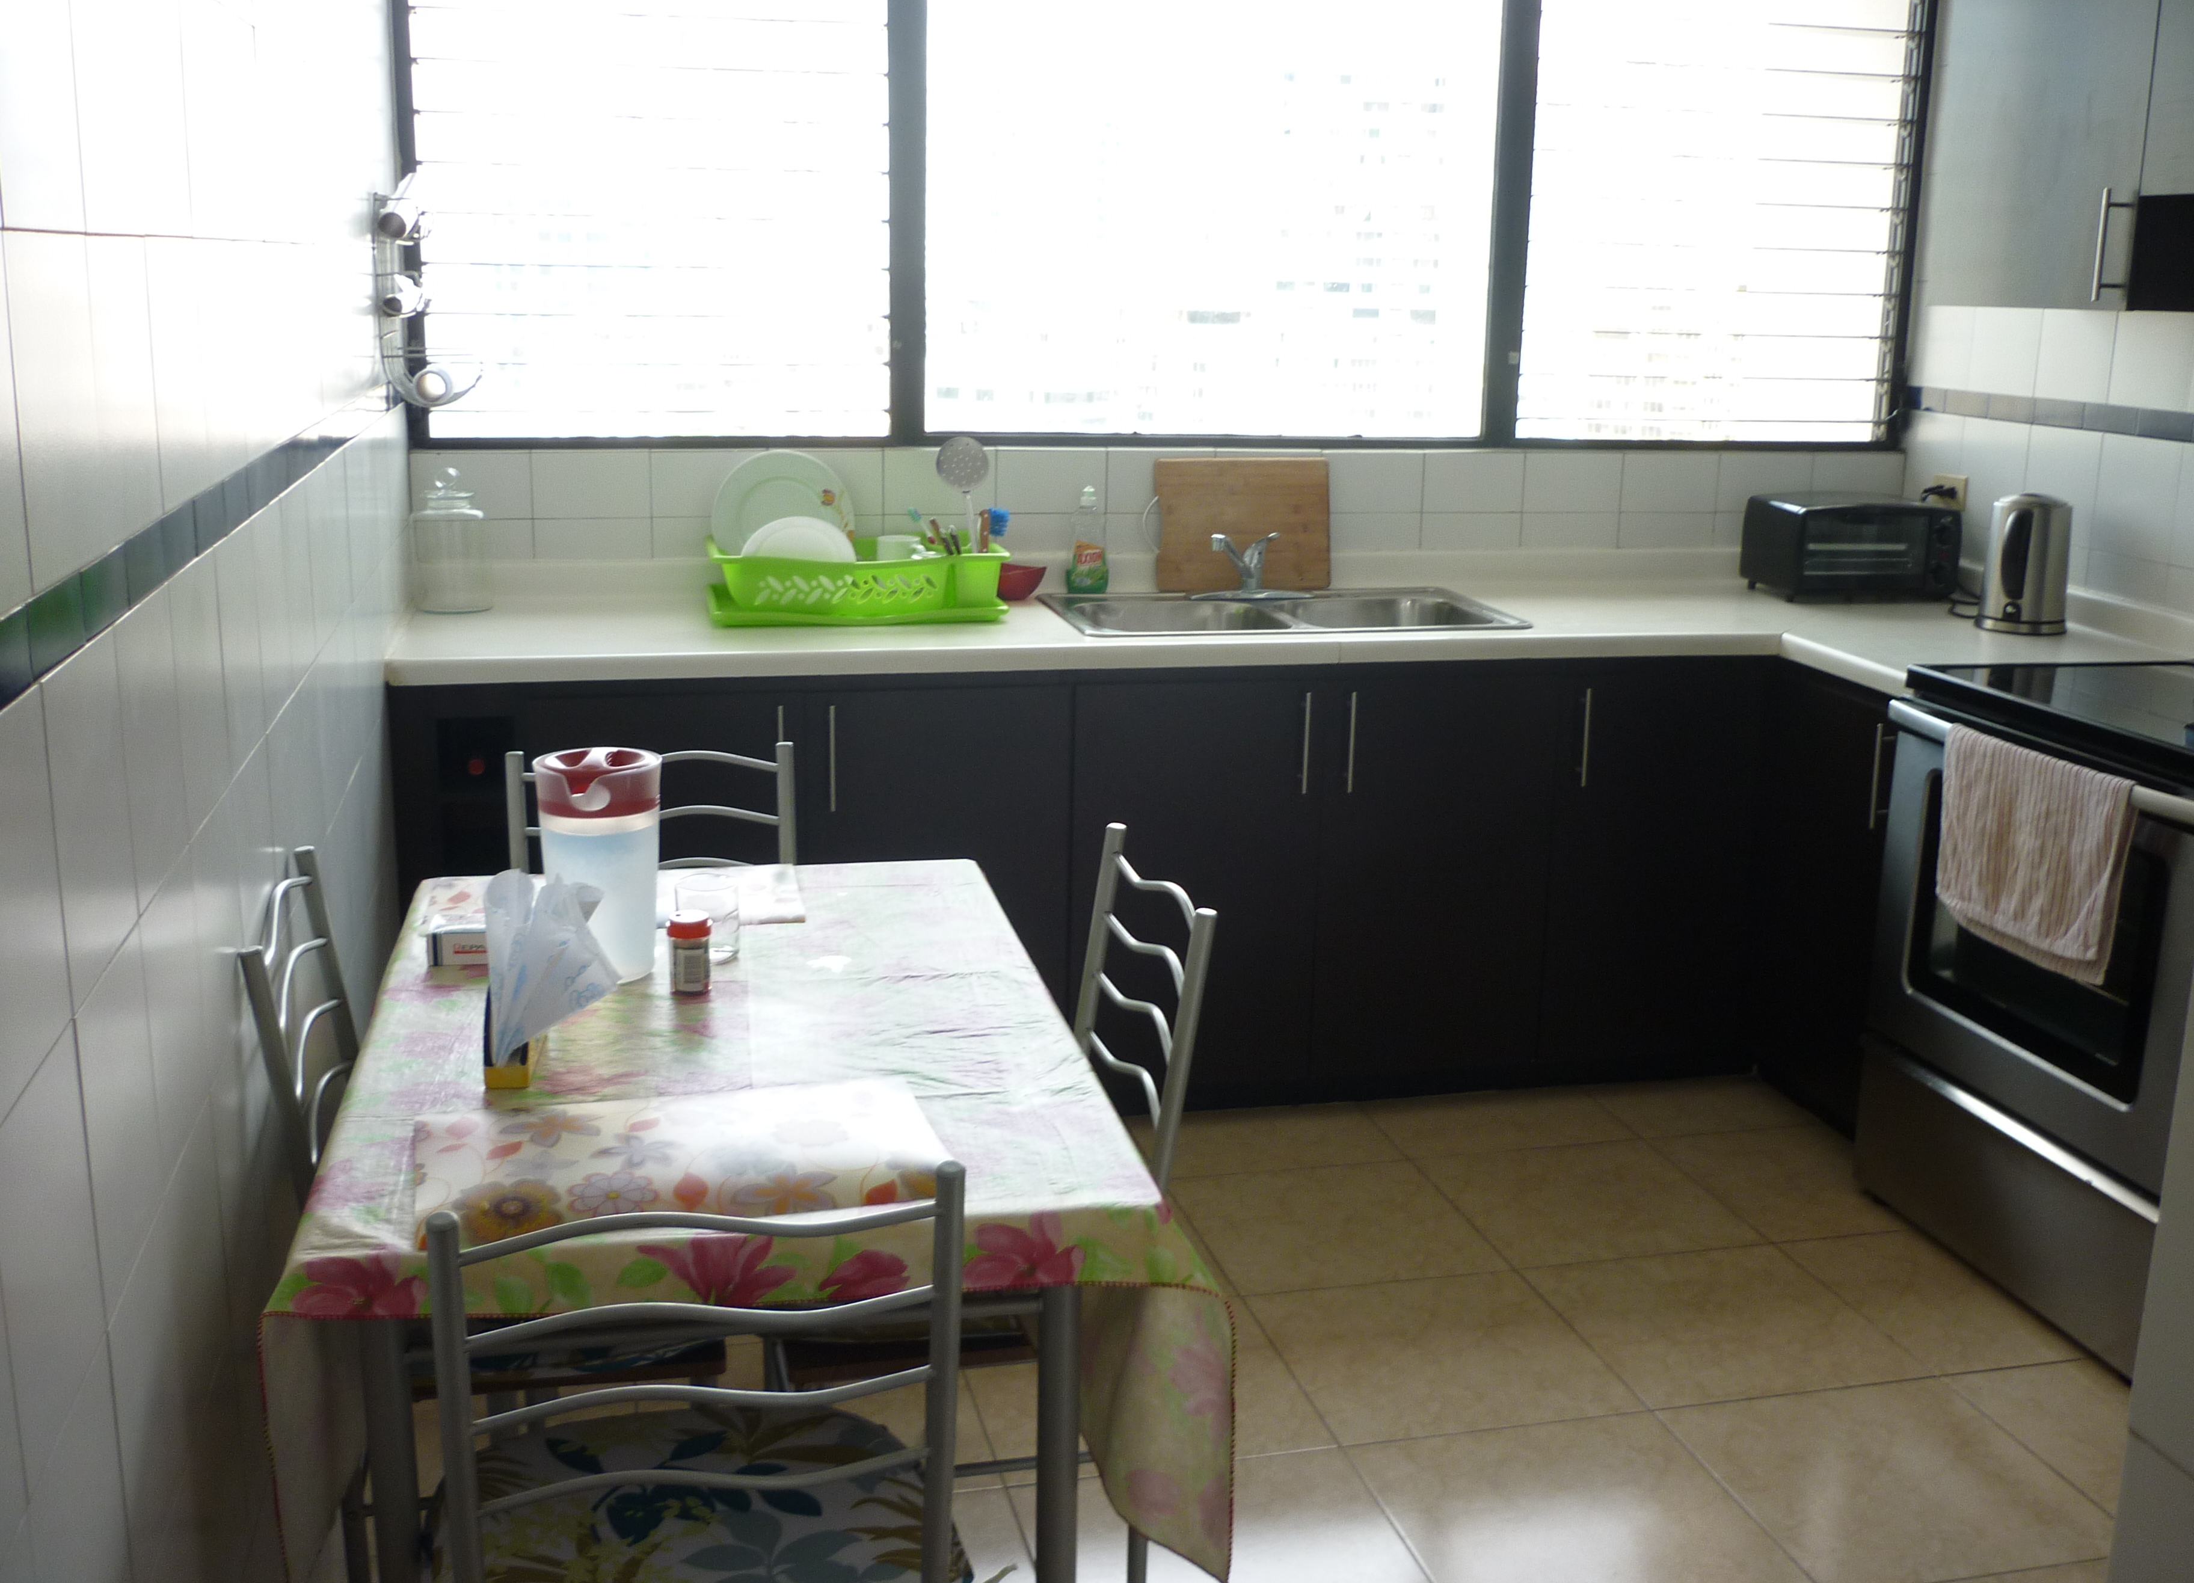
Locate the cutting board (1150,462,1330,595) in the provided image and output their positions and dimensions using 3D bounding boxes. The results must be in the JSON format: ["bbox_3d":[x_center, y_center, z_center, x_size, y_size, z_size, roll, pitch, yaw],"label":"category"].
[{"bbox_3d":[0.287,-0.525,4.123,0.369,0.258,0.020,-2,5,-13],"label":"cutting board"}]

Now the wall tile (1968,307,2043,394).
[{"bbox_3d":[1.813,-0.885,4.160,0.010,0.187,0.207,-2,14,-13],"label":"wall tile"}]

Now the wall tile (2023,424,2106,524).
[{"bbox_3d":[1.856,-0.589,4.024,0.010,0.207,0.207,-2,14,-13],"label":"wall tile"}]

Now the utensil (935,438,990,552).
[{"bbox_3d":[-0.224,-0.493,3.805,0.097,0.305,0.040,-14,17,-10],"label":"utensil"}]

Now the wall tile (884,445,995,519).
[{"bbox_3d":[-0.303,-0.599,4.040,0.222,0.135,0.010,-2,14,-14],"label":"wall tile"}]

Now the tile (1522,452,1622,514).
[{"bbox_3d":[0.990,-0.642,4.352,0.220,0.127,0.010,-2,14,-14],"label":"tile"}]

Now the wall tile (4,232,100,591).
[{"bbox_3d":[-0.684,-0.254,1.372,0.010,0.220,0.226,-2,14,-13],"label":"wall tile"}]

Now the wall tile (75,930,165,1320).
[{"bbox_3d":[-0.688,0.228,1.470,0.010,0.220,0.226,-2,14,-13],"label":"wall tile"}]

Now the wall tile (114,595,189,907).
[{"bbox_3d":[-0.738,-0.036,1.626,0.010,0.215,0.215,-2,14,-13],"label":"wall tile"}]

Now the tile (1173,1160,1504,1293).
[{"bbox_3d":[0.399,0.719,3.494,0.446,0.010,0.446,-2,14,-13],"label":"tile"}]

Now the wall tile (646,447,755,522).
[{"bbox_3d":[-0.724,-0.573,3.914,0.210,0.117,0.010,-2,14,-13],"label":"wall tile"}]

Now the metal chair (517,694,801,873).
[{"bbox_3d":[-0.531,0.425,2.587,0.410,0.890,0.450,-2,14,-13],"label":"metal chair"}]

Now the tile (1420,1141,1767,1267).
[{"bbox_3d":[0.827,0.695,3.537,0.452,0.010,0.440,-2,14,-14],"label":"tile"}]

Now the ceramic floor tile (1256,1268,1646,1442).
[{"bbox_3d":[0.503,0.824,3.073,0.446,0.010,0.446,-2,14,-13],"label":"ceramic floor tile"}]

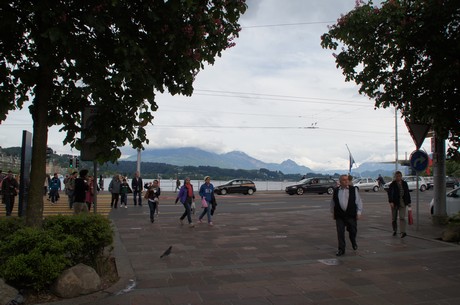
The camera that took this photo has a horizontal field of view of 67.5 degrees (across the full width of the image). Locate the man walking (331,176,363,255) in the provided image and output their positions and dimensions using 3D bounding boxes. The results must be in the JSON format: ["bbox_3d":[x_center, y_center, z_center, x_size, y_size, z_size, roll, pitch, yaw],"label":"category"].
[{"bbox_3d":[2.520,1.358,7.450,0.640,1.730,0.450,-1,-5,20],"label":"man walking"}]

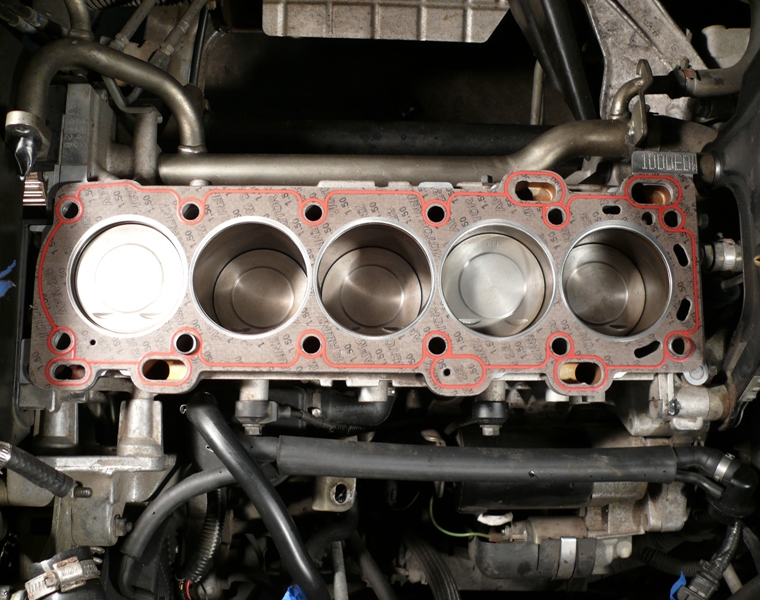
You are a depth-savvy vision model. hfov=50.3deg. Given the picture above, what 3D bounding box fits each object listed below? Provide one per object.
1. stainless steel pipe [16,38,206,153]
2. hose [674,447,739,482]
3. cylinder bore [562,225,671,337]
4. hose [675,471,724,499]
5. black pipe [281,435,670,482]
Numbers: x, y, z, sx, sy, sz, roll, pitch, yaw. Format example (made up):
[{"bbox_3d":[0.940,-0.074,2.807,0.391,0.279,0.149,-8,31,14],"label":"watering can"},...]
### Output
[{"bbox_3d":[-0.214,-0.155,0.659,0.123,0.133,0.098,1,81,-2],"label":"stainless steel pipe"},{"bbox_3d":[0.275,0.137,0.680,0.055,0.024,0.022,14,81,0],"label":"hose"},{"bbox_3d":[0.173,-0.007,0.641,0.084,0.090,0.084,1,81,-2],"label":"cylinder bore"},{"bbox_3d":[0.272,0.156,0.689,0.045,0.018,0.013,18,81,1],"label":"hose"},{"bbox_3d":[0.080,0.132,0.662,0.335,0.044,0.038,1,81,-2],"label":"black pipe"}]

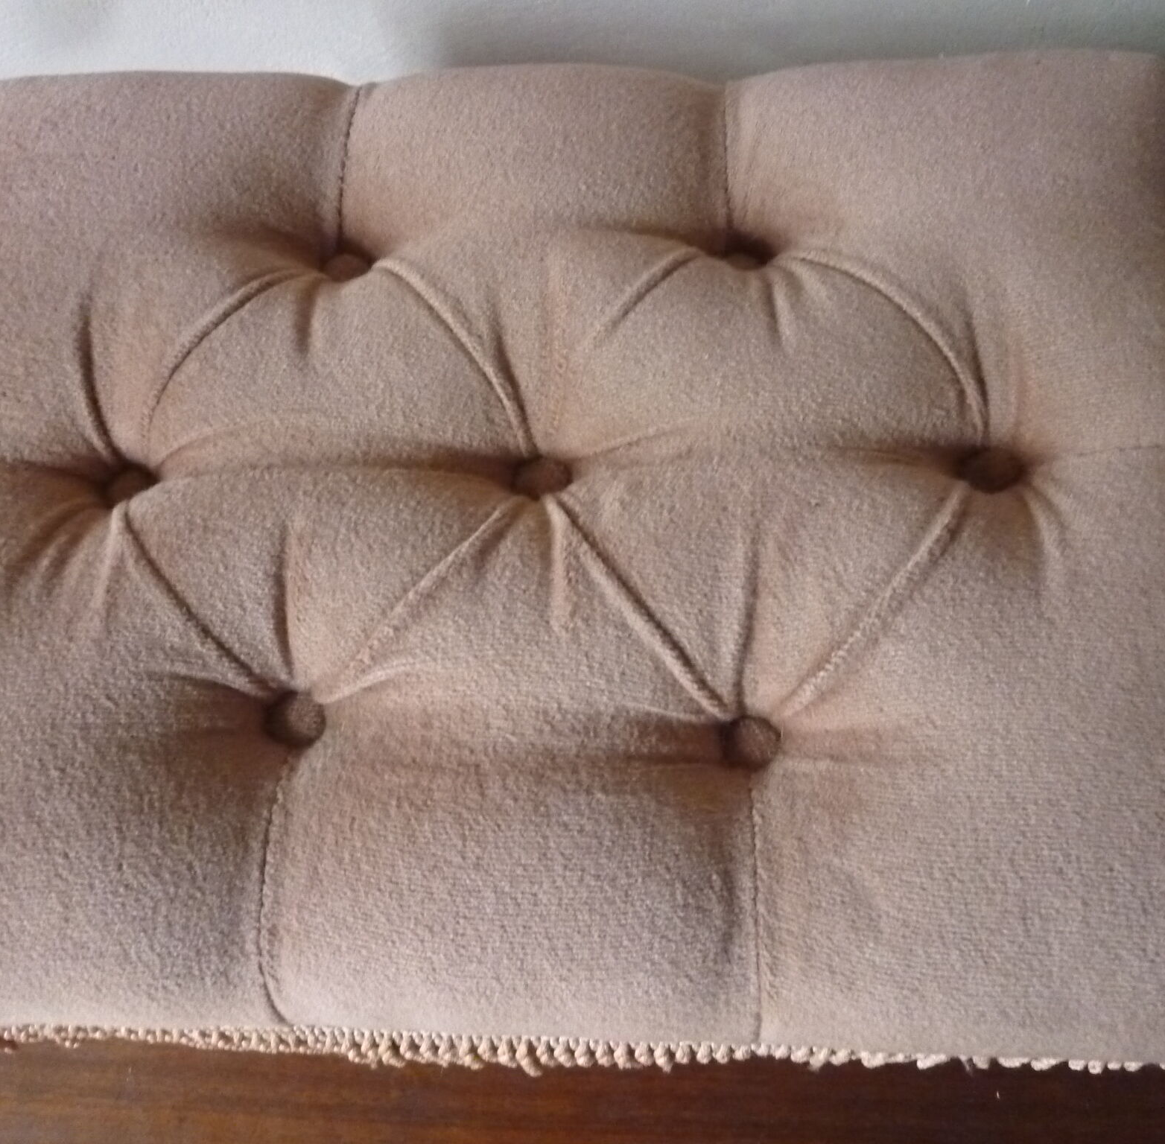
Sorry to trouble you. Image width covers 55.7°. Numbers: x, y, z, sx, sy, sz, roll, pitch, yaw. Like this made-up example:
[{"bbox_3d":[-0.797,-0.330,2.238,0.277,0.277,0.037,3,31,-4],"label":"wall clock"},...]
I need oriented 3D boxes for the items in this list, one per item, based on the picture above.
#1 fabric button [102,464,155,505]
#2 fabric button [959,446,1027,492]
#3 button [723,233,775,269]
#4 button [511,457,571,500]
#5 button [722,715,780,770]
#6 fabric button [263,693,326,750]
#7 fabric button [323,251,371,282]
[{"bbox_3d":[-0.162,-0.030,0.393,0.020,0.008,0.020,0,69,9],"label":"fabric button"},{"bbox_3d":[0.130,-0.033,0.350,0.020,0.008,0.020,0,69,9],"label":"fabric button"},{"bbox_3d":[0.058,-0.111,0.384,0.020,0.008,0.020,0,69,9],"label":"button"},{"bbox_3d":[-0.014,-0.032,0.370,0.020,0.008,0.020,0,69,9],"label":"button"},{"bbox_3d":[0.051,0.052,0.335,0.020,0.008,0.020,0,69,9],"label":"button"},{"bbox_3d":[-0.093,0.048,0.356,0.020,0.008,0.020,0,69,9],"label":"fabric button"},{"bbox_3d":[-0.086,-0.112,0.405,0.020,0.008,0.020,0,69,9],"label":"fabric button"}]

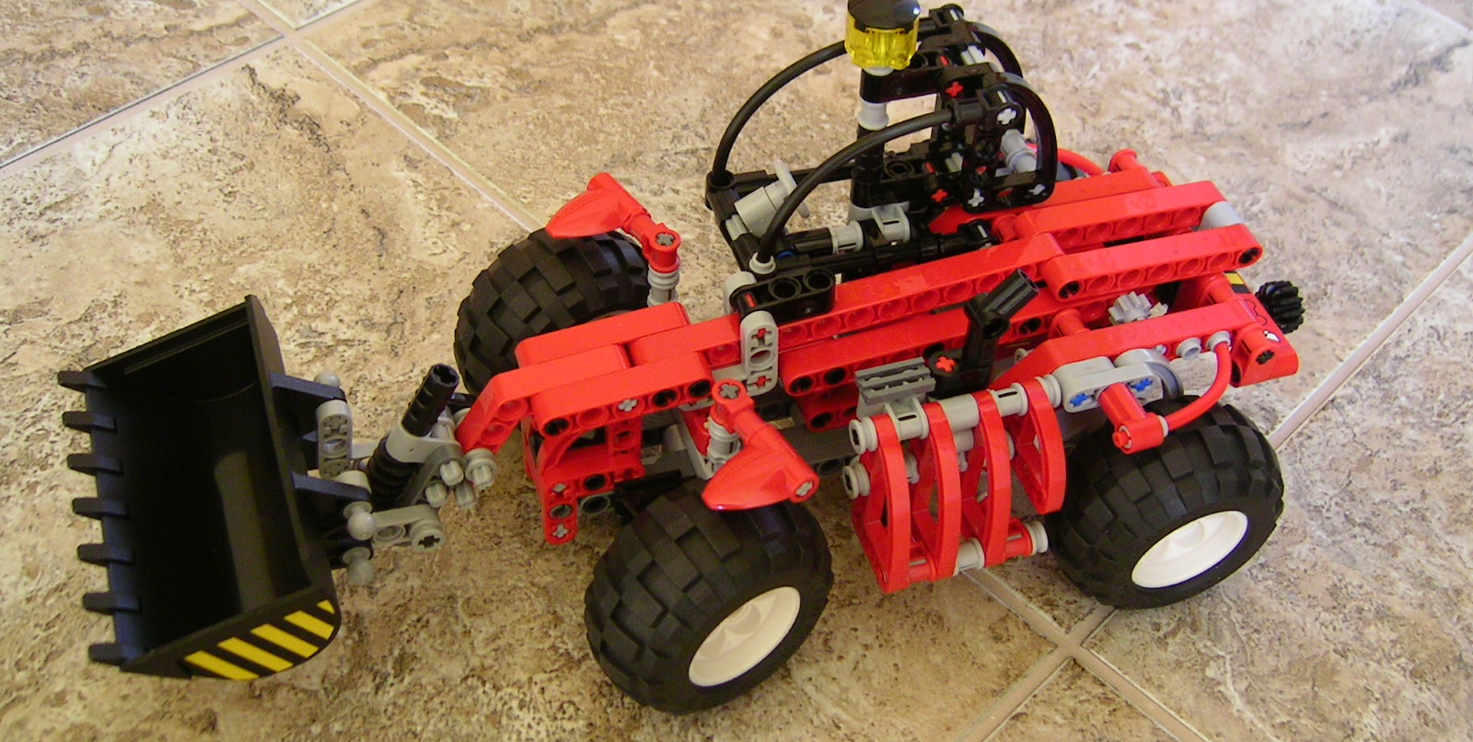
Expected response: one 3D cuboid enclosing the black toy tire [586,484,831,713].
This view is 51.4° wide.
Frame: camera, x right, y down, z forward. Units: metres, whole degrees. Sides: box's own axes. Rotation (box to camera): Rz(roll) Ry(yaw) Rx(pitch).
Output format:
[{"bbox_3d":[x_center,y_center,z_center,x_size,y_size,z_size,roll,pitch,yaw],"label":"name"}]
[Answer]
[{"bbox_3d":[-0.006,0.050,0.343,0.056,0.056,0.030,-26,55,-25],"label":"black toy tire"}]

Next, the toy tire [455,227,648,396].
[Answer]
[{"bbox_3d":[-0.045,-0.010,0.395,0.056,0.056,0.030,-28,56,-27],"label":"toy tire"}]

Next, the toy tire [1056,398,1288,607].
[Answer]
[{"bbox_3d":[0.102,0.032,0.368,0.056,0.056,0.030,-12,50,-15],"label":"toy tire"}]

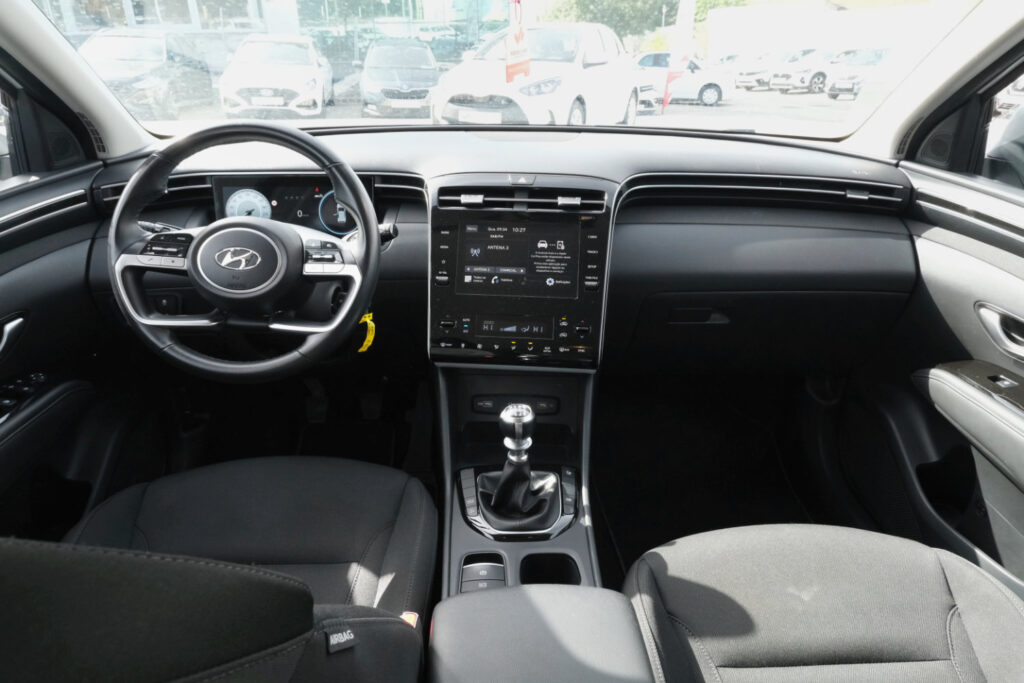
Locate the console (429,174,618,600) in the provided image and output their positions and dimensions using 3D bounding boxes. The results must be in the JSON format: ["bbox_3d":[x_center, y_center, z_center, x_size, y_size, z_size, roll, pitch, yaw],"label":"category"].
[{"bbox_3d":[0.012,0.057,0.935,0.280,0.510,0.540,0,24,0],"label":"console"}]

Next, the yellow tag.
[{"bbox_3d":[-0.220,-0.013,0.985,0.025,0.060,0.020,0,24,0],"label":"yellow tag"}]

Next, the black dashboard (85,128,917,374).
[{"bbox_3d":[-0.012,-0.186,1.232,1.430,0.380,0.480,0,24,0],"label":"black dashboard"}]

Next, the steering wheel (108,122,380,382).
[{"bbox_3d":[-0.370,-0.125,0.923,0.370,0.370,0.115,-1,-4,-3],"label":"steering wheel"}]

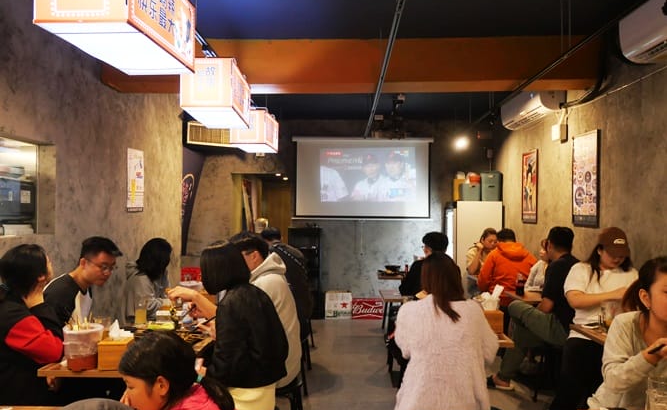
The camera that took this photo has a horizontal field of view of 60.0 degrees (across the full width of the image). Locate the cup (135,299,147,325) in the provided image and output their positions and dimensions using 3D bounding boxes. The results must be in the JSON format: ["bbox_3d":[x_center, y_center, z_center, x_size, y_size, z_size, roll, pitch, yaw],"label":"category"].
[{"bbox_3d":[-1.040,0.578,3.120,0.063,0.130,0.063,0,0,0],"label":"cup"}]

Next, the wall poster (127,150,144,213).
[{"bbox_3d":[-1.795,-0.217,5.253,0.020,0.570,0.400,0,0,2],"label":"wall poster"}]

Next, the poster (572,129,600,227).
[{"bbox_3d":[2.066,-0.195,4.723,0.030,0.760,0.500,0,0,2],"label":"poster"}]

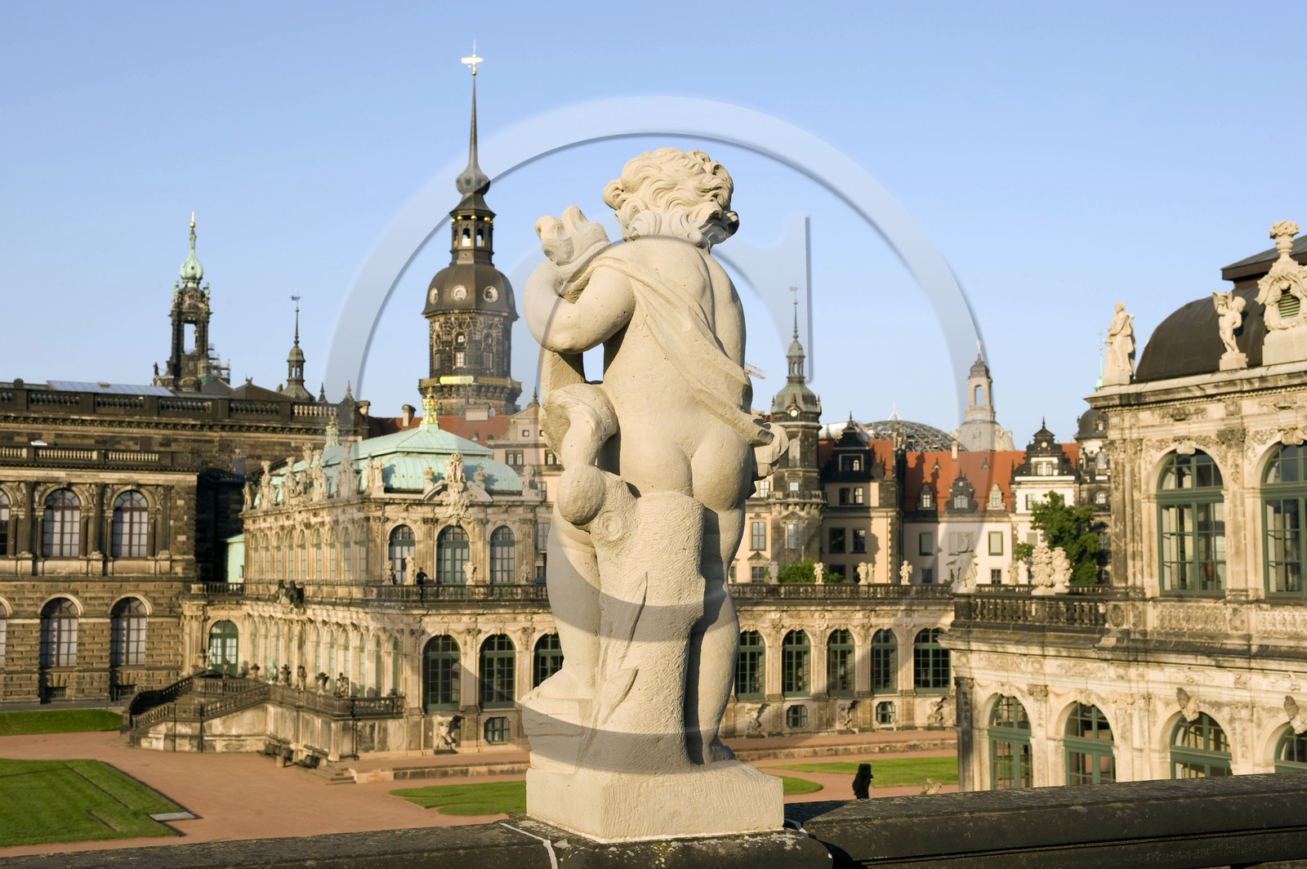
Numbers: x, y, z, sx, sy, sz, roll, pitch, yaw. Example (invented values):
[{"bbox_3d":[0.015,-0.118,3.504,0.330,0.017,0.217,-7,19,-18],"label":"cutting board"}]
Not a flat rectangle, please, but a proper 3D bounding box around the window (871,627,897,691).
[{"bbox_3d":[14.419,14.064,101.315,2.116,4.070,0.400,3,-6,-27],"label":"window"}]

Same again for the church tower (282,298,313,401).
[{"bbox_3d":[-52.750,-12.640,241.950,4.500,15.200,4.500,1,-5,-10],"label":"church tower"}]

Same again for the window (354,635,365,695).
[{"bbox_3d":[-16.370,12.930,91.030,0.300,3.800,1.850,3,-6,-28],"label":"window"}]

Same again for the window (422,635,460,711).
[{"bbox_3d":[-11.296,12.907,88.093,2.116,4.070,0.400,3,-6,-27],"label":"window"}]

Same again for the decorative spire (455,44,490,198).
[{"bbox_3d":[-30.534,-53.303,277.705,5.882,26.783,5.882,-1,-5,8],"label":"decorative spire"}]

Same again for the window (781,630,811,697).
[{"bbox_3d":[8.590,13.879,99.040,2.139,4.105,0.420,3,-6,-29],"label":"window"}]

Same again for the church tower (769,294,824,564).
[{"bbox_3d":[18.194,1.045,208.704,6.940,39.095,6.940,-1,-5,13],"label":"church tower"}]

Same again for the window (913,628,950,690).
[{"bbox_3d":[16.760,13.580,98.200,2.150,3.900,0.300,-1,-5,6],"label":"window"}]

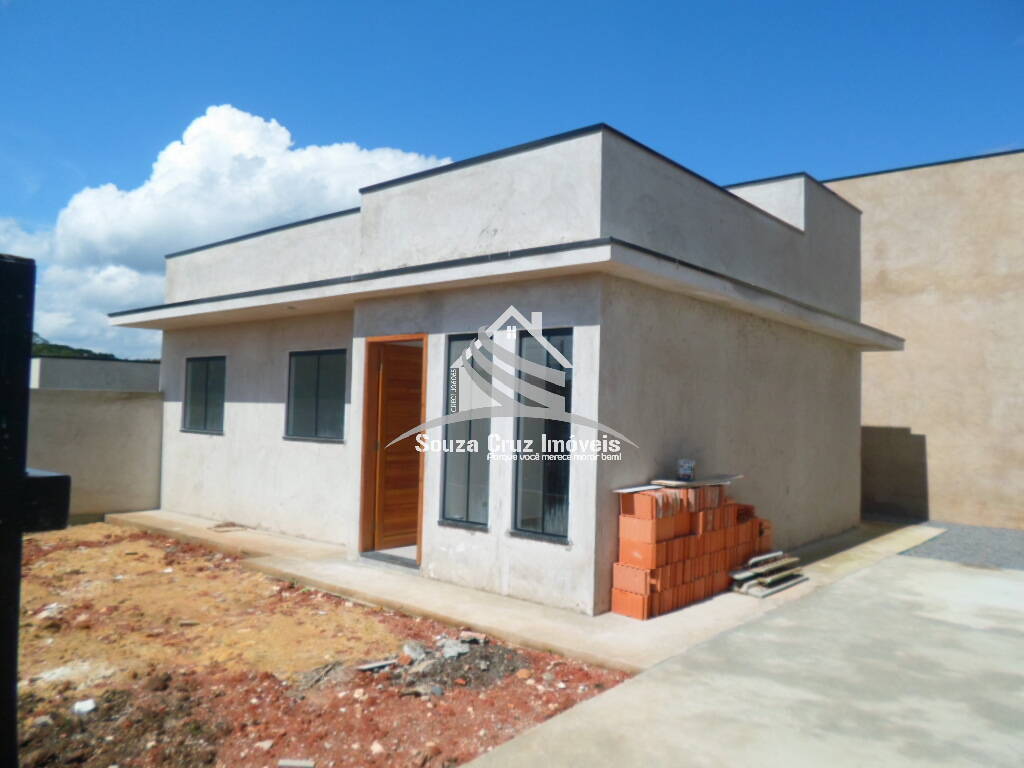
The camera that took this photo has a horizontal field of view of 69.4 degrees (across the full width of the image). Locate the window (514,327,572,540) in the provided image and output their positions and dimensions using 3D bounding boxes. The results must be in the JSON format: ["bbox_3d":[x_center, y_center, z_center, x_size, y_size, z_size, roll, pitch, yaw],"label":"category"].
[{"bbox_3d":[0.281,0.387,6.007,0.567,1.646,0.100,0,-2,40],"label":"window"}]

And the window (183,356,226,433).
[{"bbox_3d":[-4.532,0.150,10.887,1.226,1.080,0.080,0,-3,41],"label":"window"}]

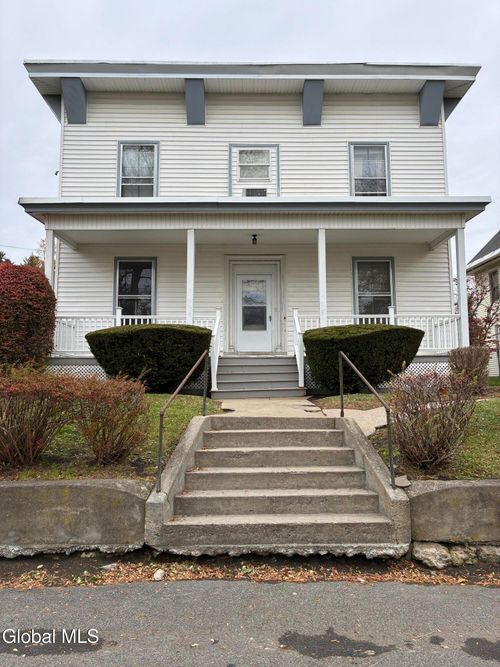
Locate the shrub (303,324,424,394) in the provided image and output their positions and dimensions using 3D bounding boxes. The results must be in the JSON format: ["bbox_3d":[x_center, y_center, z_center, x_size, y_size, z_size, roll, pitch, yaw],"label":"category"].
[{"bbox_3d":[2.351,0.539,10.222,2.537,1.470,1.900,0,-6,-1],"label":"shrub"}]

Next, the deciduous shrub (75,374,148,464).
[{"bbox_3d":[-1.526,0.971,5.515,0.836,1.000,0.800,0,-6,-1],"label":"deciduous shrub"}]

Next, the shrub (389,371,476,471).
[{"bbox_3d":[2.007,0.942,5.499,0.971,1.070,0.900,0,-6,-1],"label":"shrub"}]

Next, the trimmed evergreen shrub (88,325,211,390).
[{"bbox_3d":[-2.046,0.563,10.180,2.599,1.470,1.900,0,-6,-1],"label":"trimmed evergreen shrub"}]

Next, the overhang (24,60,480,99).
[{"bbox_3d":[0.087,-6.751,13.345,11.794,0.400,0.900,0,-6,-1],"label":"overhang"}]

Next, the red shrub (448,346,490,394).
[{"bbox_3d":[4.433,0.736,10.118,0.892,0.970,0.900,0,-6,-1],"label":"red shrub"}]

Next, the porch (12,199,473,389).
[{"bbox_3d":[0.139,-0.703,12.020,10.556,4.350,2.150,0,-6,-1],"label":"porch"}]

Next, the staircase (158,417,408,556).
[{"bbox_3d":[0.259,1.504,5.433,2.388,1.120,1.720,0,-6,-1],"label":"staircase"}]

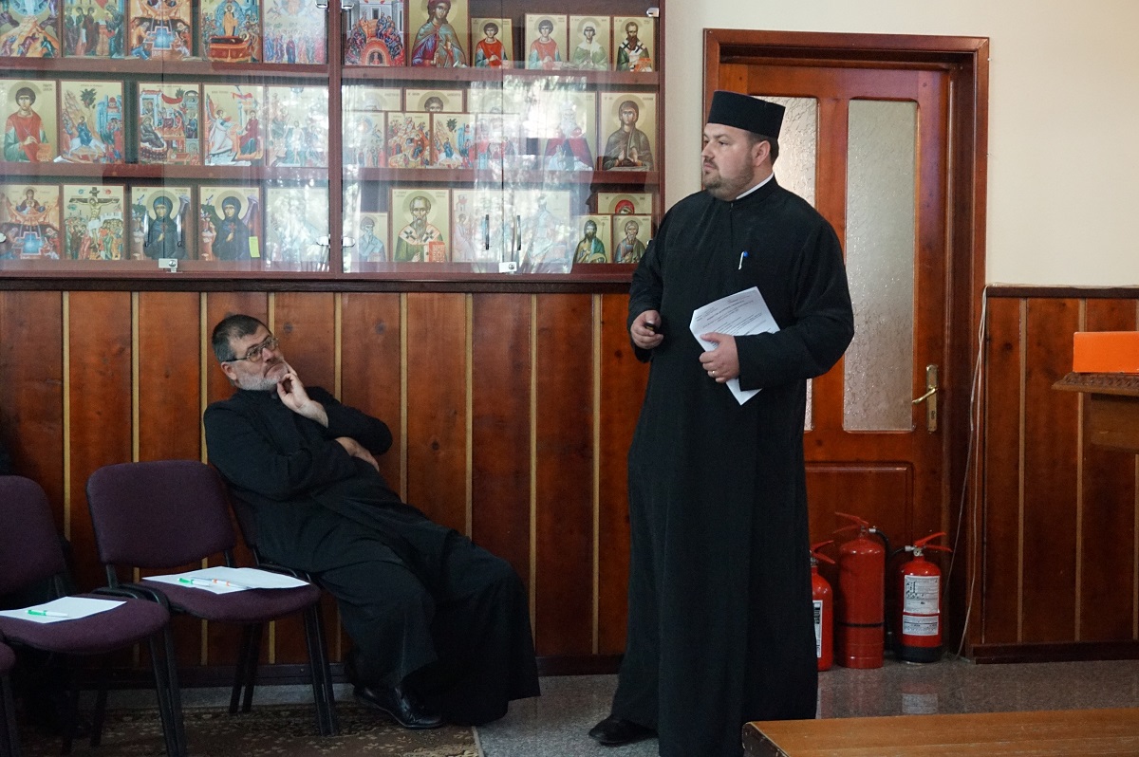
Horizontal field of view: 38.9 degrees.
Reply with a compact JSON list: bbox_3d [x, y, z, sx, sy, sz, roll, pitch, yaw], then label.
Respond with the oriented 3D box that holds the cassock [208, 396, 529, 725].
[{"bbox_3d":[-0.559,0.523,4.926,0.750,0.970,0.680,1,2,29],"label":"cassock"}]

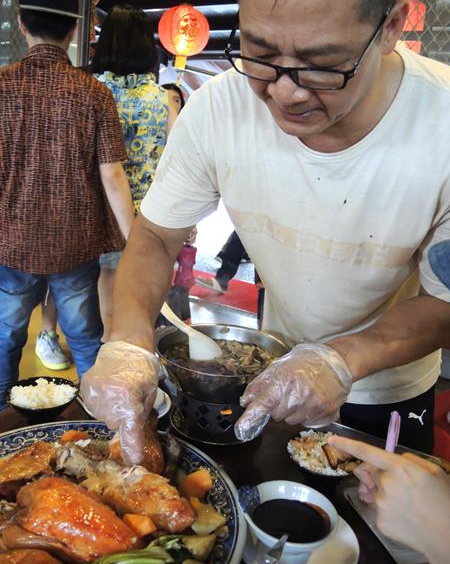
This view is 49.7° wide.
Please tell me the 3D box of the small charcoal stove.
[{"bbox_3d":[-0.004,0.172,0.821,0.218,0.135,0.218,4,15,0],"label":"small charcoal stove"}]

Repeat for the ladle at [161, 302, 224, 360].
[{"bbox_3d":[-0.064,0.098,0.857,0.060,0.035,0.180,-5,45,-33],"label":"ladle"}]

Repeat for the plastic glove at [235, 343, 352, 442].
[{"bbox_3d":[0.089,0.137,0.610,0.160,0.080,0.100,-34,64,-24],"label":"plastic glove"}]

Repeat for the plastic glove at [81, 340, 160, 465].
[{"bbox_3d":[-0.131,0.150,0.610,0.095,0.165,0.080,0,-28,-3],"label":"plastic glove"}]

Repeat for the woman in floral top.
[{"bbox_3d":[-0.375,-0.136,1.837,0.420,1.650,0.280,3,15,-5],"label":"woman in floral top"}]

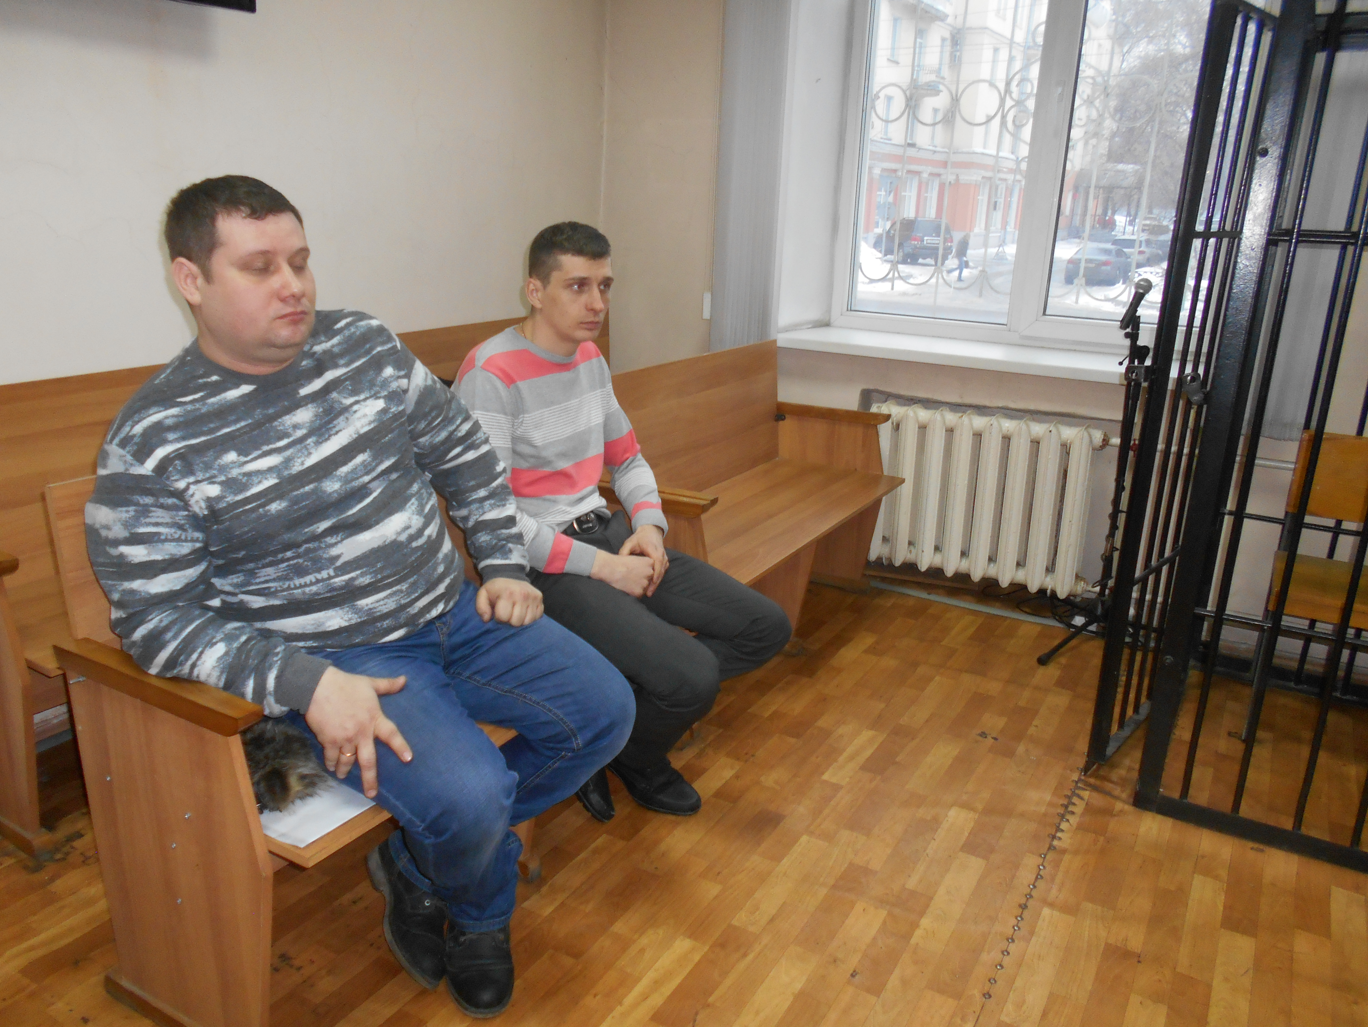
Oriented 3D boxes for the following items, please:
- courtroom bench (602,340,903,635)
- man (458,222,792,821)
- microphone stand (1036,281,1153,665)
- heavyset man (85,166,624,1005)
[{"bbox_3d":[0.214,-0.018,3.210,0.540,0.885,1.360,11,19,29],"label":"courtroom bench"},{"bbox_3d":[-0.133,0.045,2.235,0.770,1.290,0.570,13,20,34],"label":"man"},{"bbox_3d":[1.386,-0.113,3.154,0.460,1.170,0.450,11,19,29],"label":"microphone stand"},{"bbox_3d":[-0.496,0.157,1.706,0.710,1.350,0.740,10,18,26],"label":"heavyset man"}]

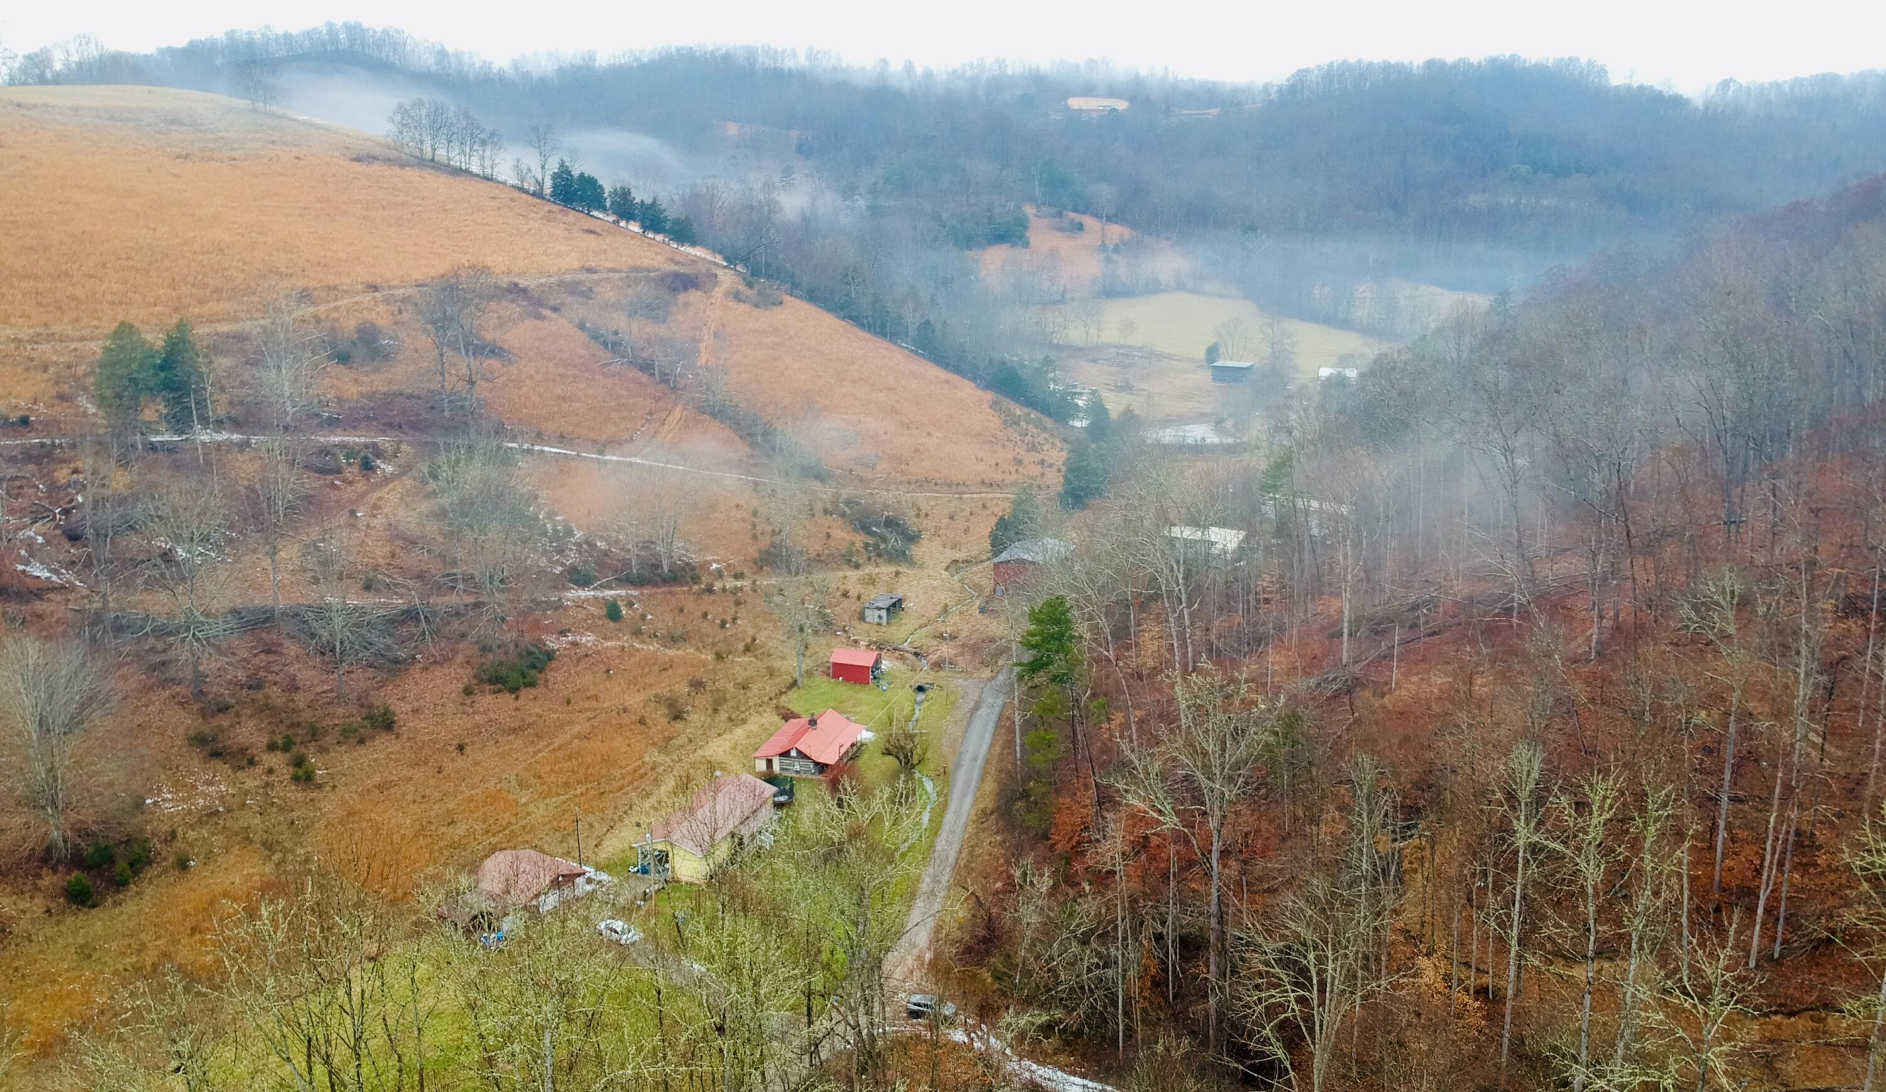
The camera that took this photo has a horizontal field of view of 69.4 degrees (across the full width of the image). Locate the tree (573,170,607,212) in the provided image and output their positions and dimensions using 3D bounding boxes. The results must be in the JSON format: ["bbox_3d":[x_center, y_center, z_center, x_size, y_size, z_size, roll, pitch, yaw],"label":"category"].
[{"bbox_3d":[-97.360,-97.540,375.000,9.330,10.990,9.330,0,15,0],"label":"tree"}]

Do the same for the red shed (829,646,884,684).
[{"bbox_3d":[-13.090,18.020,204.900,6.800,3.900,4.300,6,16,21],"label":"red shed"}]

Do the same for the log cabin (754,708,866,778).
[{"bbox_3d":[-17.400,25.740,180.700,10.800,4.900,13.200,4,16,14],"label":"log cabin"}]

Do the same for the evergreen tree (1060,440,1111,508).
[{"bbox_3d":[31.670,-15.950,305.000,11.550,16.170,11.550,0,15,0],"label":"evergreen tree"}]

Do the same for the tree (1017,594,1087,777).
[{"bbox_3d":[12.810,16.550,160.000,8.140,22.850,8.140,0,15,0],"label":"tree"}]

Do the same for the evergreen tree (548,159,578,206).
[{"bbox_3d":[-105.850,-101.300,380.000,8.220,12.710,8.220,0,15,0],"label":"evergreen tree"}]

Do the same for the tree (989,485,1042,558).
[{"bbox_3d":[13.780,-4.440,260.000,9.840,15.360,9.840,0,15,0],"label":"tree"}]

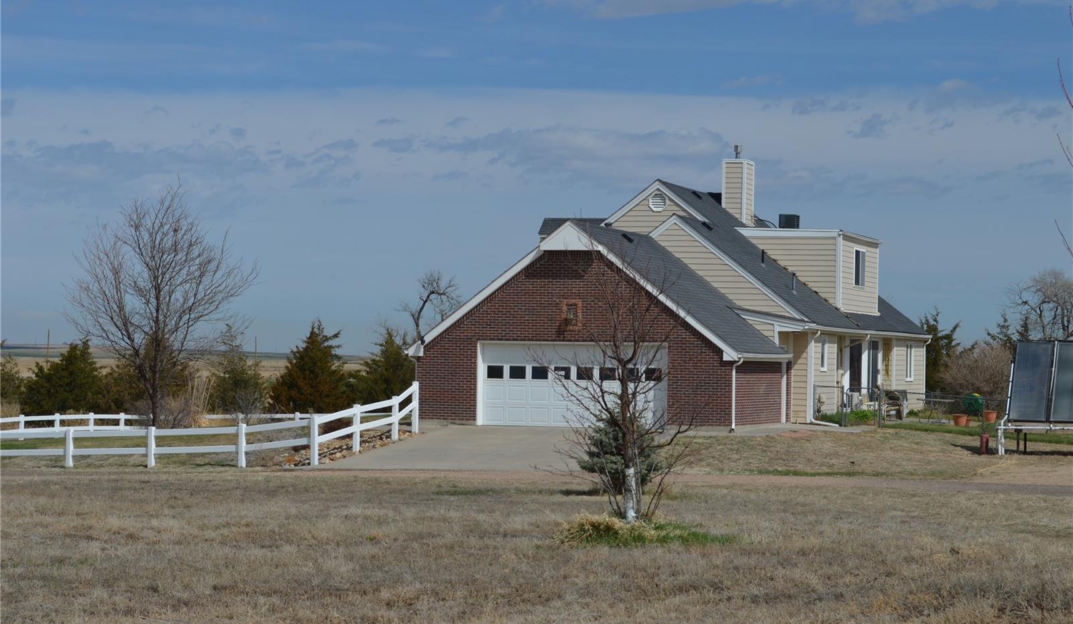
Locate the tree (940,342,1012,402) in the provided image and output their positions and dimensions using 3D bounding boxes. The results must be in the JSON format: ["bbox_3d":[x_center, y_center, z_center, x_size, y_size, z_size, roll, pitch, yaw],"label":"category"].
[{"bbox_3d":[14.324,2.201,79.000,2.500,2.400,2.400,1,-1,10],"label":"tree"}]

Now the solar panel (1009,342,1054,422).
[{"bbox_3d":[12.798,1.809,63.000,1.130,2.360,0.120,0,-27,21],"label":"solar panel"}]

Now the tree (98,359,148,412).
[{"bbox_3d":[-17.642,3.505,104.000,2.200,3.000,2.200,1,-1,0],"label":"tree"}]

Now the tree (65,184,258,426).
[{"bbox_3d":[-12.446,-0.209,81.000,6.300,8.150,6.000,1,-1,0],"label":"tree"}]

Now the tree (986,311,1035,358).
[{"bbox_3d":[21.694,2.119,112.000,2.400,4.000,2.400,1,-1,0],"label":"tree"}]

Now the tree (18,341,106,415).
[{"bbox_3d":[-16.747,2.514,86.000,2.950,3.100,2.800,1,-1,-11],"label":"tree"}]

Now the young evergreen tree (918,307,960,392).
[{"bbox_3d":[14.175,1.804,86.000,1.850,3.900,1.800,1,-1,9],"label":"young evergreen tree"}]

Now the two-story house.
[{"bbox_3d":[4.468,-0.837,71.926,10.500,7.900,24.600,1,-1,18],"label":"two-story house"}]

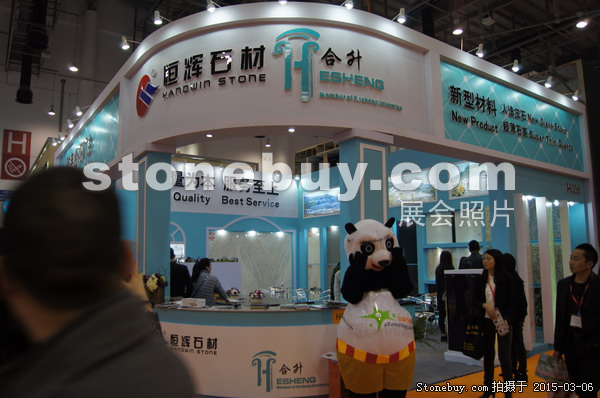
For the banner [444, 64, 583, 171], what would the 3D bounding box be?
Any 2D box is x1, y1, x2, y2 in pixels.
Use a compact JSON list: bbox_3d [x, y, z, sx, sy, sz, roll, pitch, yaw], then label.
[{"bbox_3d":[3.784,-1.238,7.585,4.500,1.120,0.080,5,-8,-36],"label":"banner"}]

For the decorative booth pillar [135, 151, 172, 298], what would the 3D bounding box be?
[{"bbox_3d":[-2.010,0.856,6.035,0.360,2.920,0.500,5,-8,-36],"label":"decorative booth pillar"}]

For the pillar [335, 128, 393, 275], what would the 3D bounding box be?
[{"bbox_3d":[0.779,0.723,5.327,0.600,3.000,0.380,5,-8,-36],"label":"pillar"}]

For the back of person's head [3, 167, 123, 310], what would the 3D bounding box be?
[{"bbox_3d":[-0.374,0.070,0.710,0.180,0.245,0.220,2,-7,-16],"label":"back of person's head"}]

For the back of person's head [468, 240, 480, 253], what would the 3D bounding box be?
[{"bbox_3d":[2.918,0.801,7.500,0.180,0.230,0.210,-4,-7,25],"label":"back of person's head"}]

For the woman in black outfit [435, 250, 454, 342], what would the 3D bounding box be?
[{"bbox_3d":[2.698,1.761,8.127,0.450,1.620,0.320,-4,-7,27],"label":"woman in black outfit"}]

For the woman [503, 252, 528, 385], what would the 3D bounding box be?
[{"bbox_3d":[2.686,1.472,5.752,0.310,1.590,0.440,-7,-9,44],"label":"woman"}]

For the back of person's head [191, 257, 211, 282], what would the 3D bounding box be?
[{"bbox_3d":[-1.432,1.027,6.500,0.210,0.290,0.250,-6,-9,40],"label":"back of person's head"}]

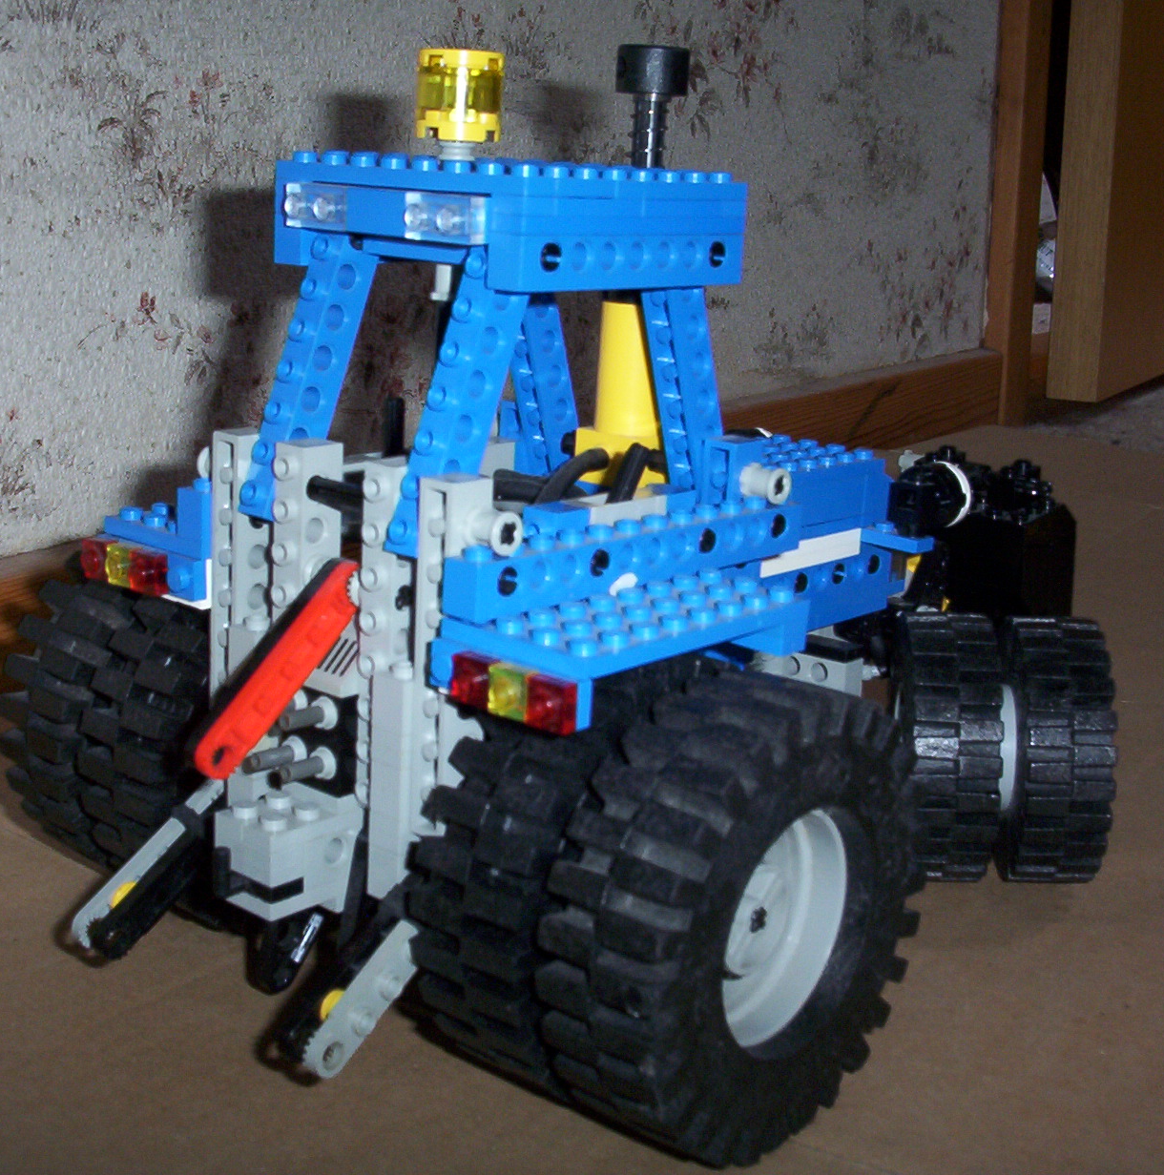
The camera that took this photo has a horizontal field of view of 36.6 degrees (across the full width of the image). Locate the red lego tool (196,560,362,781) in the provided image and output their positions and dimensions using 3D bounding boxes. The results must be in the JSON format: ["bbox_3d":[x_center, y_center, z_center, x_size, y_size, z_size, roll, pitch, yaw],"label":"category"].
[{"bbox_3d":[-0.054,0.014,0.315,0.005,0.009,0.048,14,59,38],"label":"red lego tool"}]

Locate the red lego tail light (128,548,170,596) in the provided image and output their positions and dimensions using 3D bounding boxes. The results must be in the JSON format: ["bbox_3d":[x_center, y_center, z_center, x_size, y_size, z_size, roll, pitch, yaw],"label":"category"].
[{"bbox_3d":[-0.085,-0.003,0.344,0.008,0.008,0.005,14,18,38],"label":"red lego tail light"}]

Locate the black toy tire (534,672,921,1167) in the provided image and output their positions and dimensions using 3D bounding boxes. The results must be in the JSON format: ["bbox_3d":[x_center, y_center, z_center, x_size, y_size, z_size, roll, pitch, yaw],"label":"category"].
[{"bbox_3d":[0.029,0.057,0.310,0.028,0.080,0.080,13,18,38],"label":"black toy tire"}]

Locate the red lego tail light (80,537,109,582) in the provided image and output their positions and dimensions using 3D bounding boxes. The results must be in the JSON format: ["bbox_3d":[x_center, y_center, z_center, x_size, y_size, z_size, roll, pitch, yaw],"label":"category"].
[{"bbox_3d":[-0.097,-0.005,0.354,0.008,0.008,0.005,14,18,38],"label":"red lego tail light"}]

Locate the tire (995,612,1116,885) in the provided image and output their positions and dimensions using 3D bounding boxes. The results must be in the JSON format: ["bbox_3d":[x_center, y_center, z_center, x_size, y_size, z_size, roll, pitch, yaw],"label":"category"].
[{"bbox_3d":[0.110,0.039,0.421,0.021,0.062,0.062,4,14,6],"label":"tire"}]

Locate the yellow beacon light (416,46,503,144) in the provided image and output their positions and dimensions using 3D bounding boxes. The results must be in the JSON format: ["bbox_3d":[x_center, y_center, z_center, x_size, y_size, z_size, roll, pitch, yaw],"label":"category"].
[{"bbox_3d":[-0.023,-0.092,0.328,0.016,0.016,0.016,3,14,-1],"label":"yellow beacon light"}]

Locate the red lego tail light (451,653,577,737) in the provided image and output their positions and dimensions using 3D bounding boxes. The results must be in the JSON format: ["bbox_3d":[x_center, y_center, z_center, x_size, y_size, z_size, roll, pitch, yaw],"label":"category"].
[{"bbox_3d":[-0.012,0.017,0.282,0.024,0.008,0.005,17,19,37],"label":"red lego tail light"}]

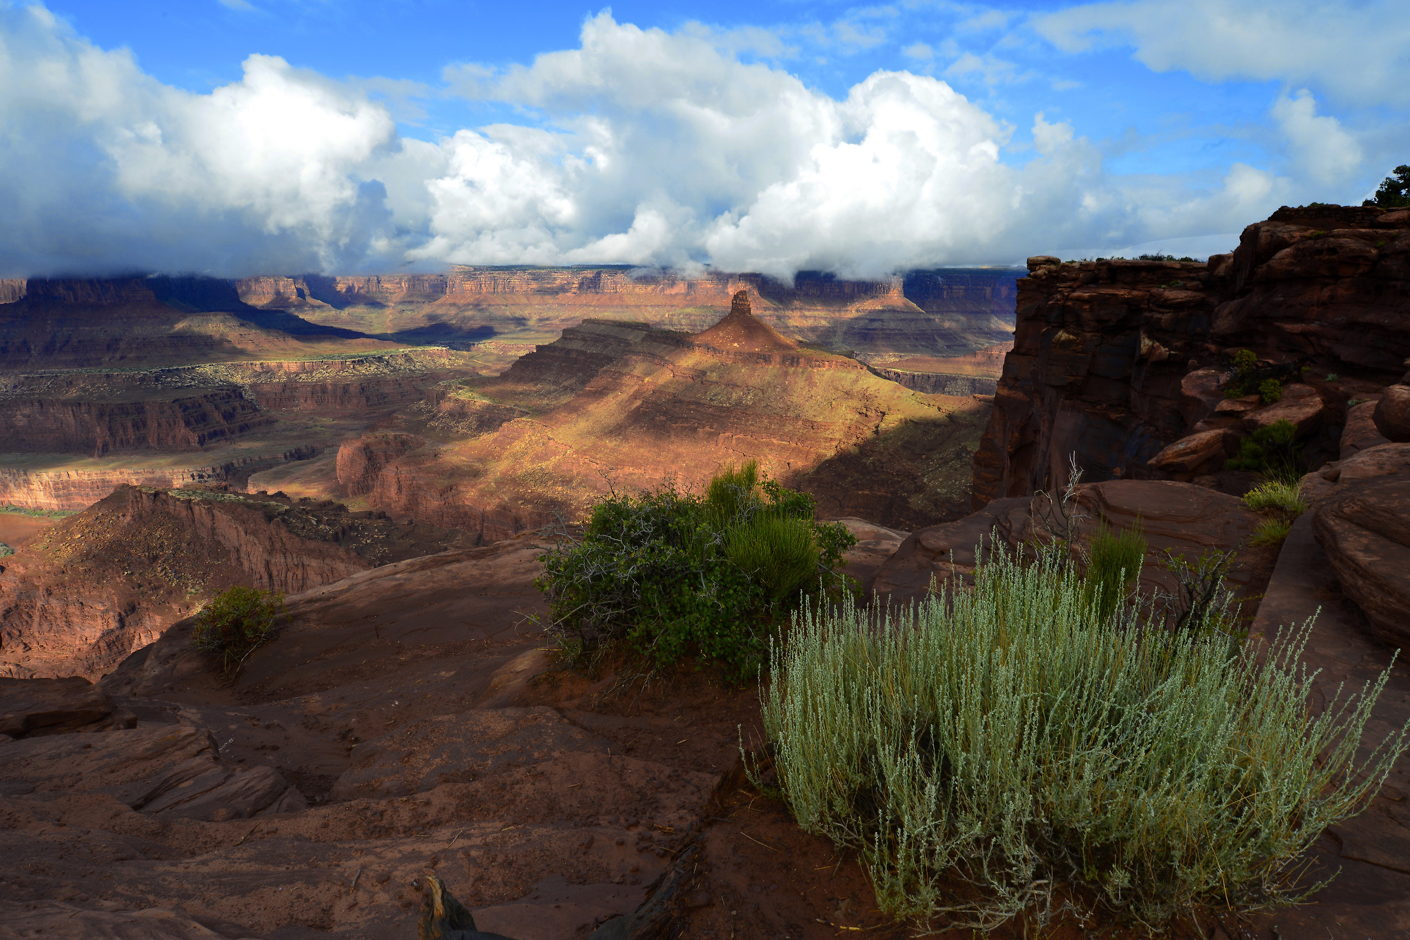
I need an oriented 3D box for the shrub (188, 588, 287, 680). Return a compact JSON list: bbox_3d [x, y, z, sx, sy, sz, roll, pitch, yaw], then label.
[{"bbox_3d":[-2.515,0.888,3.800,0.500,0.470,0.450,0,16,0],"label":"shrub"}]

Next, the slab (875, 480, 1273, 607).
[{"bbox_3d":[2.580,0.573,5.200,2.600,0.700,1.600,4,16,14],"label":"slab"}]

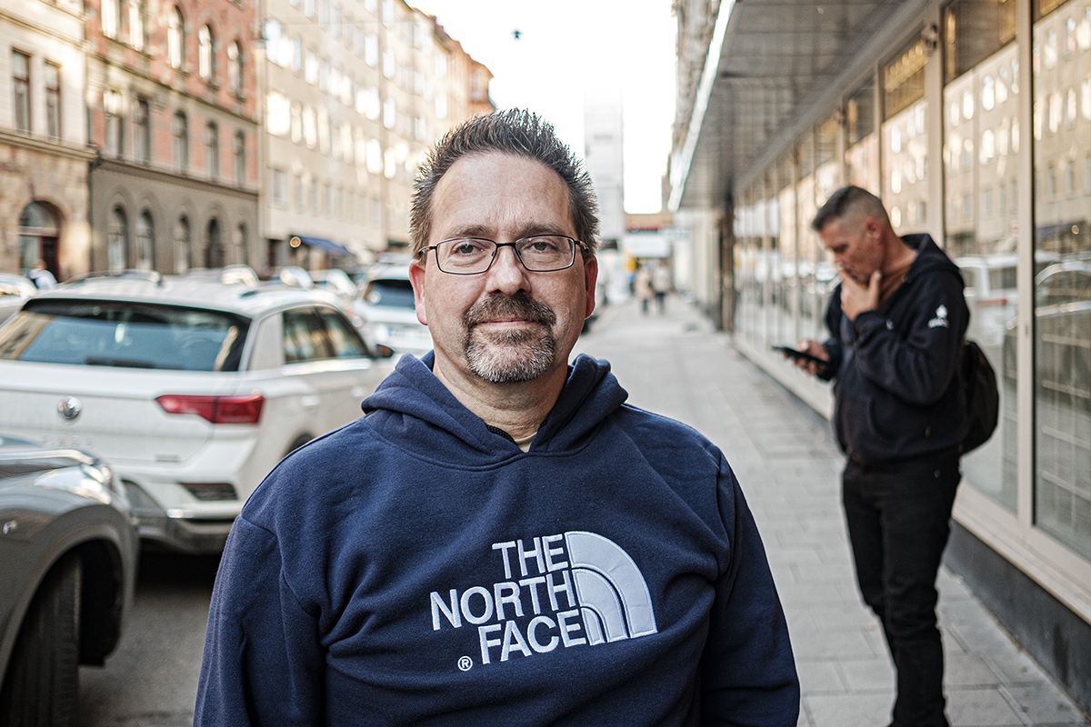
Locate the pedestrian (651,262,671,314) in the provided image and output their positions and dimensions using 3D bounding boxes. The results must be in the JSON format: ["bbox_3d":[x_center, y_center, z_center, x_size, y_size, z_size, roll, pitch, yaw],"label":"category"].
[{"bbox_3d":[3.825,-2.490,35.000,0.520,1.710,0.420,0,4,5],"label":"pedestrian"}]

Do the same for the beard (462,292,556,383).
[{"bbox_3d":[-0.032,-0.022,0.950,0.084,0.083,0.055,-1,4,-5],"label":"beard"}]

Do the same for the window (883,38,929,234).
[{"bbox_3d":[2.150,-0.700,6.350,0.120,2.500,1.180,0,4,5],"label":"window"}]

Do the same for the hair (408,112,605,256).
[{"bbox_3d":[-0.040,-0.162,1.030,0.182,0.168,0.200,-1,4,-5],"label":"hair"}]

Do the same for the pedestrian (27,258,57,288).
[{"bbox_3d":[-9.500,-1.100,20.100,0.500,1.700,0.500,-2,4,-11],"label":"pedestrian"}]

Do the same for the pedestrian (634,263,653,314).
[{"bbox_3d":[3.255,-2.475,35.000,0.520,1.690,0.420,0,4,5],"label":"pedestrian"}]

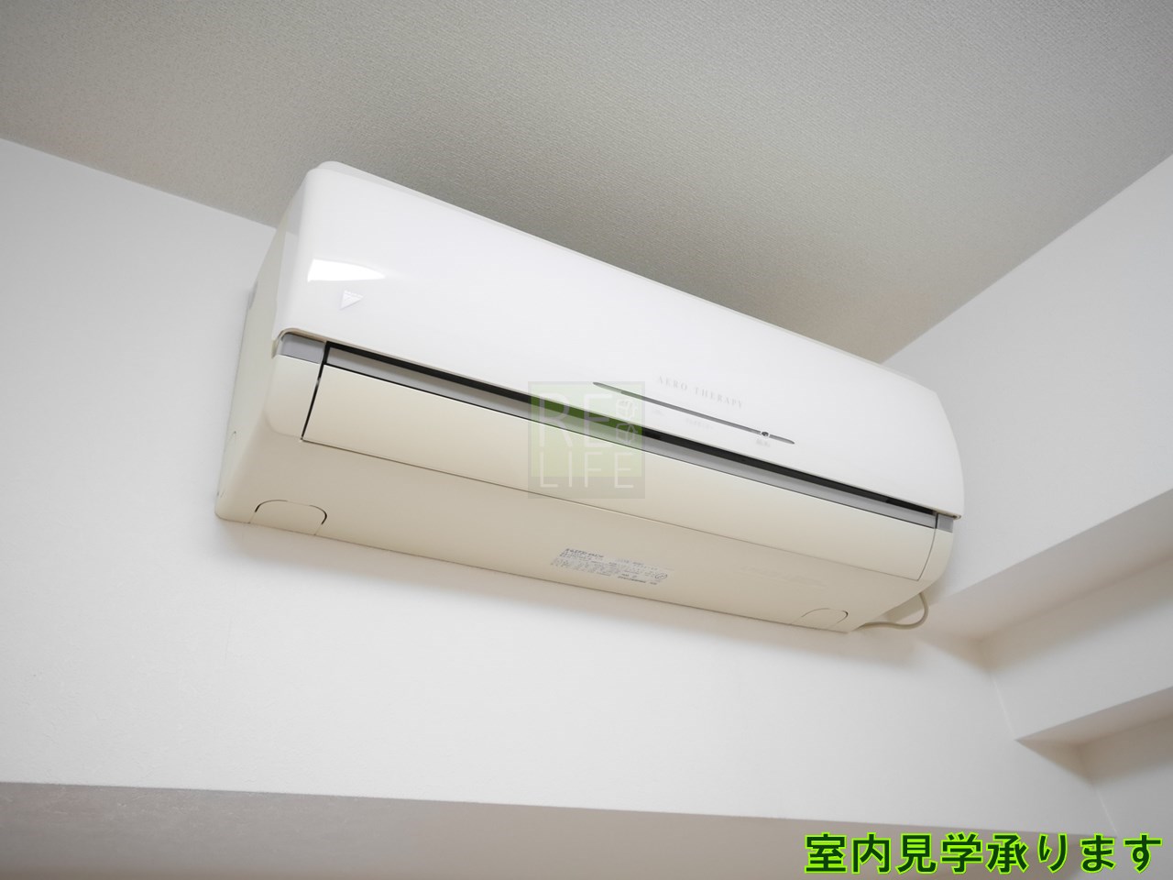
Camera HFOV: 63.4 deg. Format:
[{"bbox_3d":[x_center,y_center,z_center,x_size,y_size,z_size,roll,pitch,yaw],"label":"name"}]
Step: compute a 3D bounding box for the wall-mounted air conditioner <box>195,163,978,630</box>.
[{"bbox_3d":[0.050,-0.011,1.032,0.799,0.276,0.216,15,-38,-28],"label":"wall-mounted air conditioner"}]

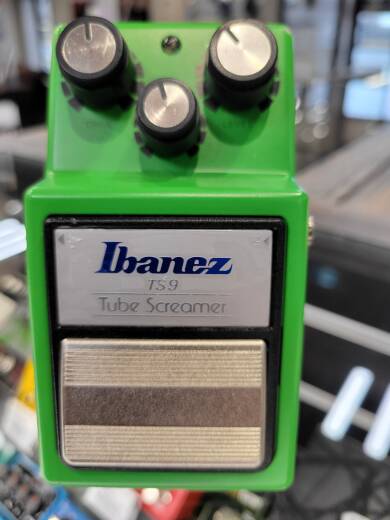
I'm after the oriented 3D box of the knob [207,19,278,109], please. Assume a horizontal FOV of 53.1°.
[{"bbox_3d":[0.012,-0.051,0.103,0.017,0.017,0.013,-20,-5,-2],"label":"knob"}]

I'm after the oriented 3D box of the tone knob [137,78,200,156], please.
[{"bbox_3d":[-0.006,-0.037,0.102,0.015,0.015,0.013,-10,-5,-1],"label":"tone knob"}]

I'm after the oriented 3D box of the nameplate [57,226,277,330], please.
[{"bbox_3d":[-0.008,0.005,0.099,0.054,0.025,0.002,0,8,0],"label":"nameplate"}]

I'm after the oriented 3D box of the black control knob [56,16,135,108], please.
[{"bbox_3d":[-0.026,-0.052,0.104,0.017,0.017,0.013,-3,-5,0],"label":"black control knob"}]

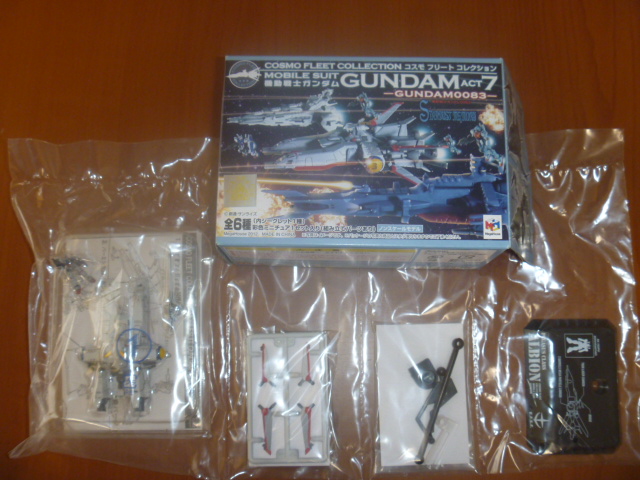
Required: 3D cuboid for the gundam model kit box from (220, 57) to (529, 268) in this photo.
[{"bbox_3d":[0.022,-0.038,0.348,0.140,0.061,0.098,1,78,1],"label":"gundam model kit box"}]

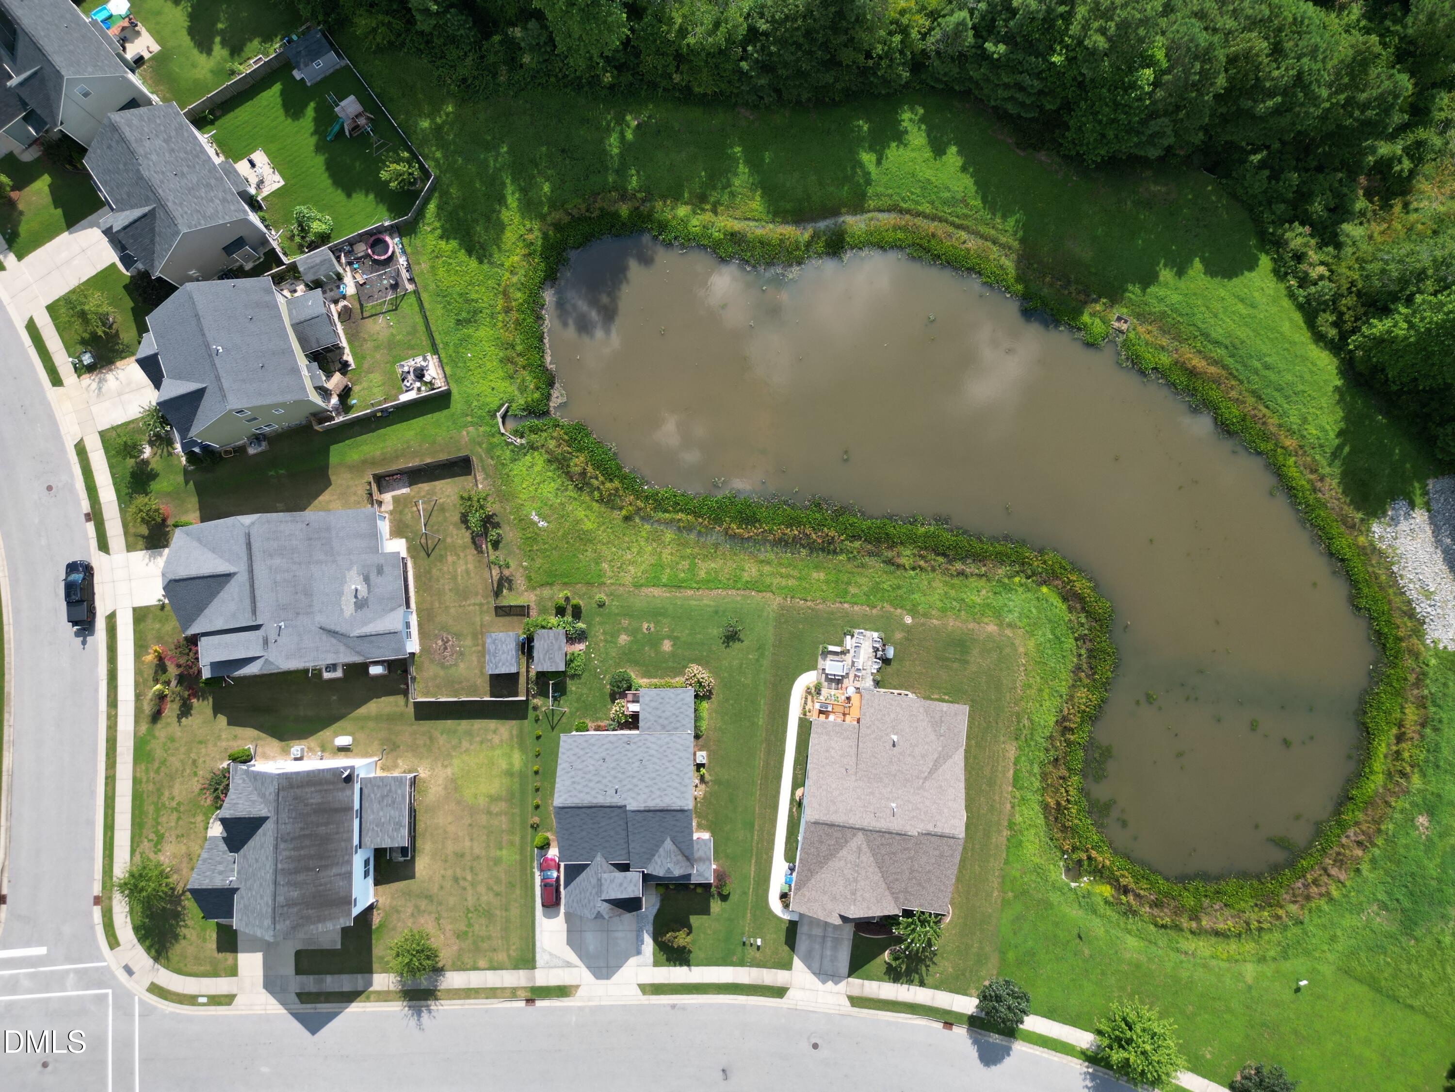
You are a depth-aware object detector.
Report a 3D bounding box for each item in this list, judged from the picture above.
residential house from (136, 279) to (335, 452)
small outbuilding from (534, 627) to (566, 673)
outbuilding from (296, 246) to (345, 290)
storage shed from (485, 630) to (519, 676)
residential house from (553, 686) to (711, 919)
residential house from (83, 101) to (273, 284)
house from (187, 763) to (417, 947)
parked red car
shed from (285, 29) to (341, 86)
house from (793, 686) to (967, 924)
[{"bbox_3d":[-46.205,-16.958,93.331,16.000,9.400,12.200,-20,86,-2],"label":"residential house"},{"bbox_3d":[-16.460,9.805,94.596,2.900,2.800,3.820,0,86,0],"label":"small outbuilding"},{"bbox_3d":[-39.385,-26.840,97.477,3.250,2.700,2.350,-25,86,-2],"label":"outbuilding"},{"bbox_3d":[-20.902,10.042,94.570,2.650,2.800,3.750,-4,86,0],"label":"storage shed"},{"bbox_3d":[-8.080,22.839,90.229,13.450,9.500,19.750,0,86,0],"label":"residential house"},{"bbox_3d":[-52.696,-32.398,94.629,13.300,9.200,13.200,-33,86,-3],"label":"residential house"},{"bbox_3d":[-38.037,26.387,89.349,17.900,10.600,13.800,-1,86,0],"label":"house"},{"bbox_3d":[-16.371,31.075,93.502,1.820,1.660,4.640,0,86,0],"label":"parked red car"},{"bbox_3d":[-40.840,-48.147,99.043,3.730,2.900,2.650,-31,86,-2],"label":"shed"},{"bbox_3d":[13.857,23.515,90.865,14.100,8.200,20.350,7,86,0],"label":"house"}]

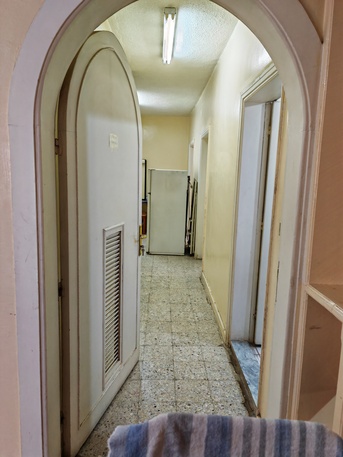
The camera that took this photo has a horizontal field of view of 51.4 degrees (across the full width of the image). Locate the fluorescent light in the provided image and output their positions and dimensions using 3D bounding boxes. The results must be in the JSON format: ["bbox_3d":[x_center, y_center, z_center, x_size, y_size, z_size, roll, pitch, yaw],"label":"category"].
[{"bbox_3d":[-0.026,-1.634,3.128,0.088,0.072,1.210,1,10,-2],"label":"fluorescent light"}]

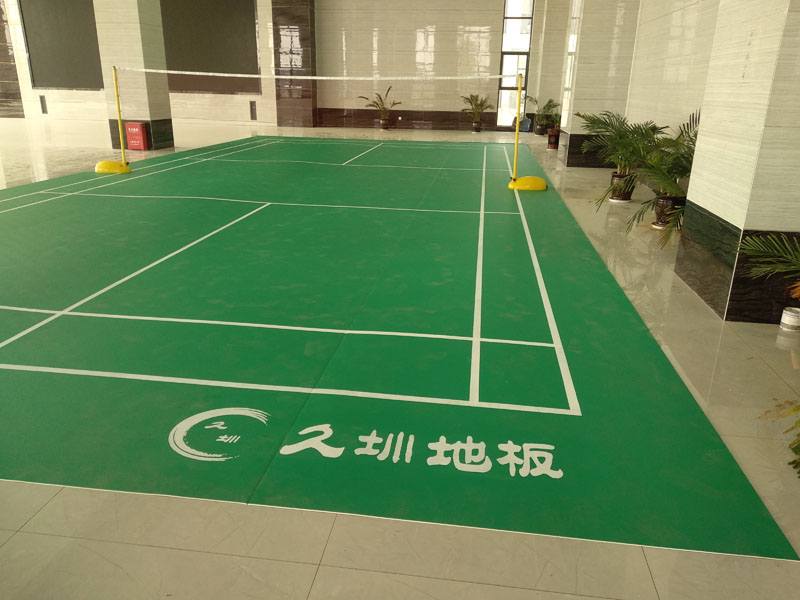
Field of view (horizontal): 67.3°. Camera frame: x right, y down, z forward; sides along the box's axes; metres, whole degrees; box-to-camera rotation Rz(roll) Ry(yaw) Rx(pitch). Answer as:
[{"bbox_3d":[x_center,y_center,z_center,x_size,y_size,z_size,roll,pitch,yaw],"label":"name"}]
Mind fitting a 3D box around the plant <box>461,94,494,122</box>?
[{"bbox_3d":[2.554,-6.323,19.900,1.120,0.882,1.000,4,20,7],"label":"plant"}]

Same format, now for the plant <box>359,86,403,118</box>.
[{"bbox_3d":[-0.639,-6.618,20.249,1.420,1.055,1.150,4,20,7],"label":"plant"}]

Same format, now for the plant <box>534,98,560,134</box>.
[{"bbox_3d":[4.670,-5.839,19.234,0.850,1.128,0.850,4,20,7],"label":"plant"}]

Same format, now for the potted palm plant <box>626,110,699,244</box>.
[{"bbox_3d":[2.897,-1.372,6.298,1.030,1.220,1.120,4,20,7],"label":"potted palm plant"}]

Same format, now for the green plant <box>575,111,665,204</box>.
[{"bbox_3d":[3.005,-1.899,7.937,1.170,1.130,1.120,4,20,7],"label":"green plant"}]

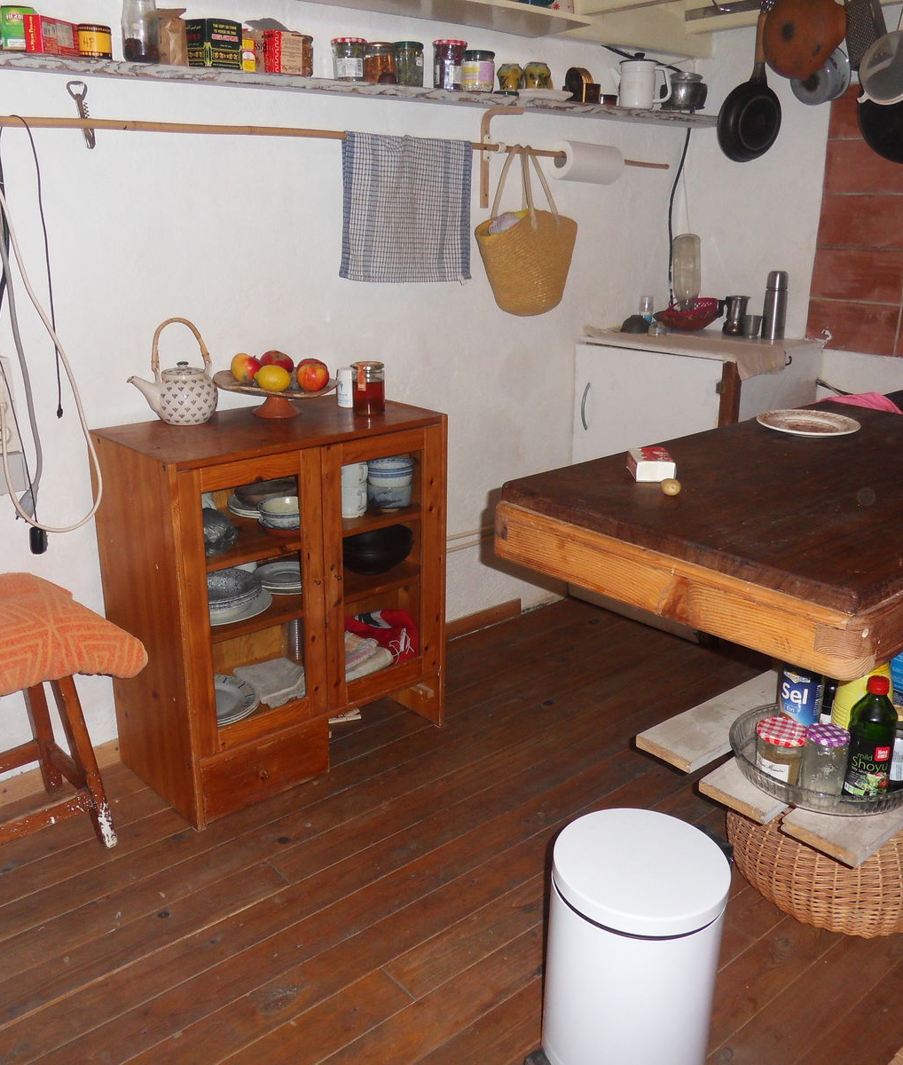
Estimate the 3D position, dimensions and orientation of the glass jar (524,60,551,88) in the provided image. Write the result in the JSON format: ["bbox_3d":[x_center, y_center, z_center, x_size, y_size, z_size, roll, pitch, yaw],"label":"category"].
[{"bbox_3d":[0.235,-1.250,2.691,0.074,0.070,0.074,2,18,4],"label":"glass jar"}]

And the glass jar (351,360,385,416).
[{"bbox_3d":[-0.193,-0.335,2.283,0.078,0.116,0.078,1,19,0],"label":"glass jar"}]

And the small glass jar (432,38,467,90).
[{"bbox_3d":[-0.007,-1.179,2.484,0.085,0.120,0.085,1,18,0],"label":"small glass jar"}]

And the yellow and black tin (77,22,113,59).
[{"bbox_3d":[-0.661,-0.909,1.825,0.061,0.058,0.061,-15,25,-40],"label":"yellow and black tin"}]

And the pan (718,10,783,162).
[{"bbox_3d":[0.847,-1.251,2.759,0.210,0.400,0.050,-7,29,-24],"label":"pan"}]

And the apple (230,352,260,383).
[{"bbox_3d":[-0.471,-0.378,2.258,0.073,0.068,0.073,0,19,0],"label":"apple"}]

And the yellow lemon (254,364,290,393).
[{"bbox_3d":[-0.392,-0.339,2.165,0.080,0.060,0.062,-2,19,-10],"label":"yellow lemon"}]

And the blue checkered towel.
[{"bbox_3d":[-0.105,-0.809,2.484,0.417,0.355,0.045,-16,24,-39],"label":"blue checkered towel"}]

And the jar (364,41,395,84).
[{"bbox_3d":[-0.166,-1.088,2.287,0.076,0.094,0.076,0,19,0],"label":"jar"}]

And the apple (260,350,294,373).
[{"bbox_3d":[-0.399,-0.383,2.256,0.077,0.068,0.077,1,19,0],"label":"apple"}]

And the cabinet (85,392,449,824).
[{"bbox_3d":[-0.393,0.138,2.300,0.691,0.800,0.362,-15,25,-40],"label":"cabinet"}]

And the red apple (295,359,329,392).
[{"bbox_3d":[-0.329,-0.368,2.335,0.075,0.069,0.075,-2,19,-8],"label":"red apple"}]

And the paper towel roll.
[{"bbox_3d":[0.391,-1.066,2.846,0.225,0.108,0.108,-13,22,-40],"label":"paper towel roll"}]

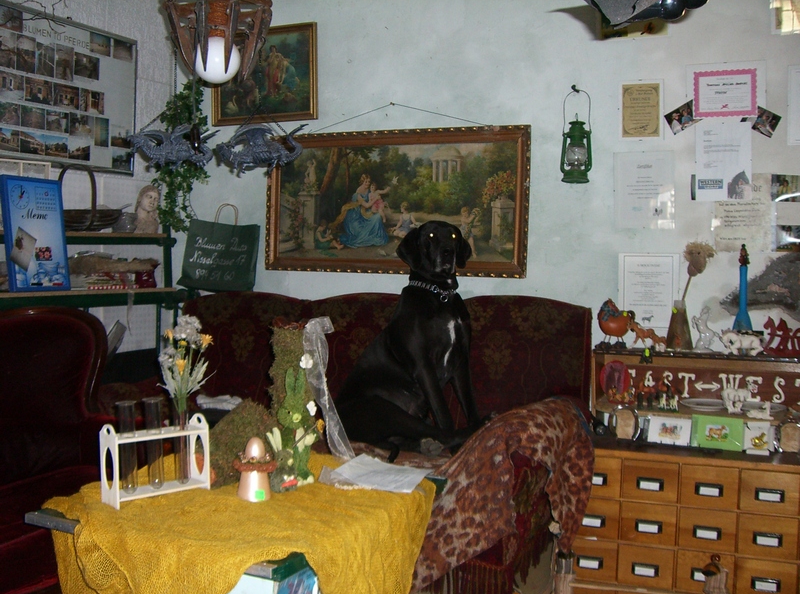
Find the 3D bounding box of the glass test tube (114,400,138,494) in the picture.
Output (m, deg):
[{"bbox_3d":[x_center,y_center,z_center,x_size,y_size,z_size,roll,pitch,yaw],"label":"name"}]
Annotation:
[{"bbox_3d":[-0.701,0.390,2.264,0.048,0.236,0.048,2,3,21],"label":"glass test tube"}]

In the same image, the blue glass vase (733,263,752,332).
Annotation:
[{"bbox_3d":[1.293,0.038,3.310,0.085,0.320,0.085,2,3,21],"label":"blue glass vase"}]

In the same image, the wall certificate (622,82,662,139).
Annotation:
[{"bbox_3d":[0.961,-0.743,3.497,0.153,0.216,0.008,2,3,21],"label":"wall certificate"}]

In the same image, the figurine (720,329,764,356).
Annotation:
[{"bbox_3d":[1.280,0.172,3.283,0.161,0.093,0.055,1,3,7],"label":"figurine"}]

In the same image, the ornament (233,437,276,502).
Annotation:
[{"bbox_3d":[-0.383,0.451,2.325,0.111,0.164,0.111,0,3,-9],"label":"ornament"}]

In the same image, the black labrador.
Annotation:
[{"bbox_3d":[0.041,0.119,3.120,0.530,0.780,0.330,3,3,37],"label":"black labrador"}]

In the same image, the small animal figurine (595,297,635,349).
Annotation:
[{"bbox_3d":[0.857,0.103,3.484,0.151,0.194,0.095,1,3,5],"label":"small animal figurine"}]

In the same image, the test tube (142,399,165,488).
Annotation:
[{"bbox_3d":[-0.647,0.389,2.320,0.048,0.237,0.048,2,3,21],"label":"test tube"}]

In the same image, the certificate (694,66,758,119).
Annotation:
[{"bbox_3d":[1.254,-0.781,3.379,0.231,0.182,0.008,2,3,21],"label":"certificate"}]

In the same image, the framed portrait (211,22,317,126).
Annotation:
[{"bbox_3d":[-0.628,-1.034,4.088,0.553,0.446,0.040,2,3,21],"label":"framed portrait"}]

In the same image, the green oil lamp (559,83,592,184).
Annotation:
[{"bbox_3d":[0.710,-0.654,3.533,0.127,0.390,0.115,2,3,21],"label":"green oil lamp"}]

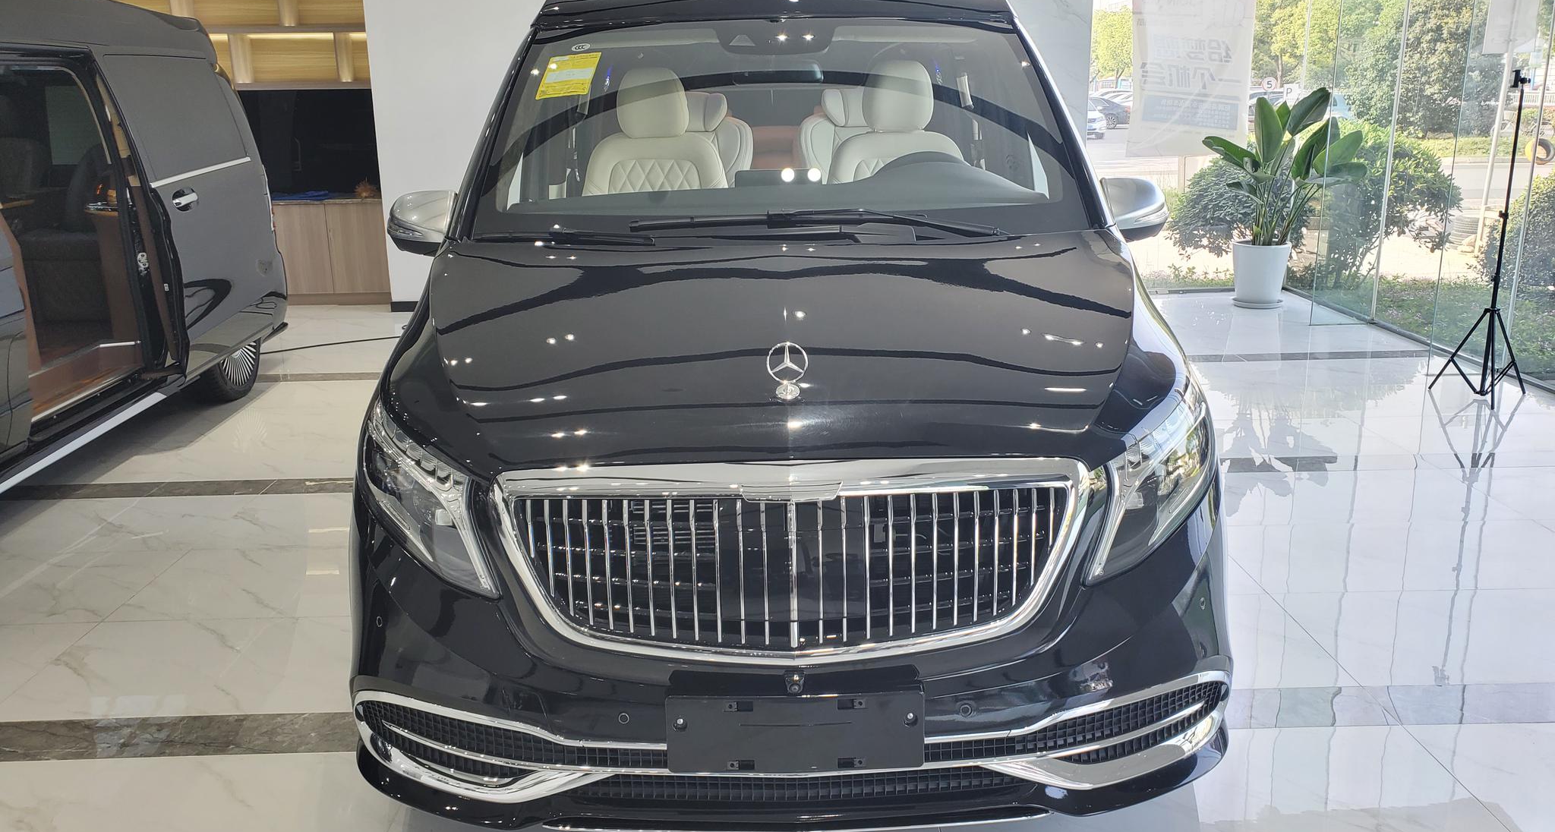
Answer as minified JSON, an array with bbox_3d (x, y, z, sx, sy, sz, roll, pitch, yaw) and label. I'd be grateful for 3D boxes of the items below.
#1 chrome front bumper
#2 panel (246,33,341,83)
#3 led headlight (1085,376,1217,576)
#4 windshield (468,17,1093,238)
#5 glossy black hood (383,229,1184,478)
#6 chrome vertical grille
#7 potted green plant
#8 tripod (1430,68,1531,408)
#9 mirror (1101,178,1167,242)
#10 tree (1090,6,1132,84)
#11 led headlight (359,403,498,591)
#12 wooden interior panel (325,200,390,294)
[{"bbox_3d":[0.042,0.649,2.324,1.840,0.200,0.370,-1,15,0],"label":"chrome front bumper"},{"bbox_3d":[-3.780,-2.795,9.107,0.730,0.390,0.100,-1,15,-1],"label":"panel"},{"bbox_3d":[0.750,0.105,2.362,0.340,0.330,0.420,-1,15,0],"label":"led headlight"},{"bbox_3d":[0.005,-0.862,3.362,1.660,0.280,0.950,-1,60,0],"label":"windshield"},{"bbox_3d":[0.022,-0.156,2.519,1.700,0.380,0.920,-1,15,0],"label":"glossy black hood"},{"bbox_3d":[0.028,0.262,2.153,1.070,0.335,0.180,-1,15,0],"label":"chrome vertical grille"},{"bbox_3d":[3.618,-1.571,8.410,1.200,1.530,1.000,-1,15,-1],"label":"potted green plant"},{"bbox_3d":[3.555,-0.860,5.653,0.420,1.600,0.420,-1,15,0],"label":"tripod"},{"bbox_3d":[1.022,-0.598,3.367,0.210,0.190,0.150,-1,15,0],"label":"mirror"},{"bbox_3d":[16.976,-17.939,59.666,3.600,5.500,3.400,-1,15,-1],"label":"tree"},{"bbox_3d":[-0.732,0.162,2.425,0.360,0.310,0.420,-1,15,2],"label":"led headlight"},{"bbox_3d":[-3.297,-1.330,9.252,0.490,0.700,0.040,-1,15,0],"label":"wooden interior panel"}]

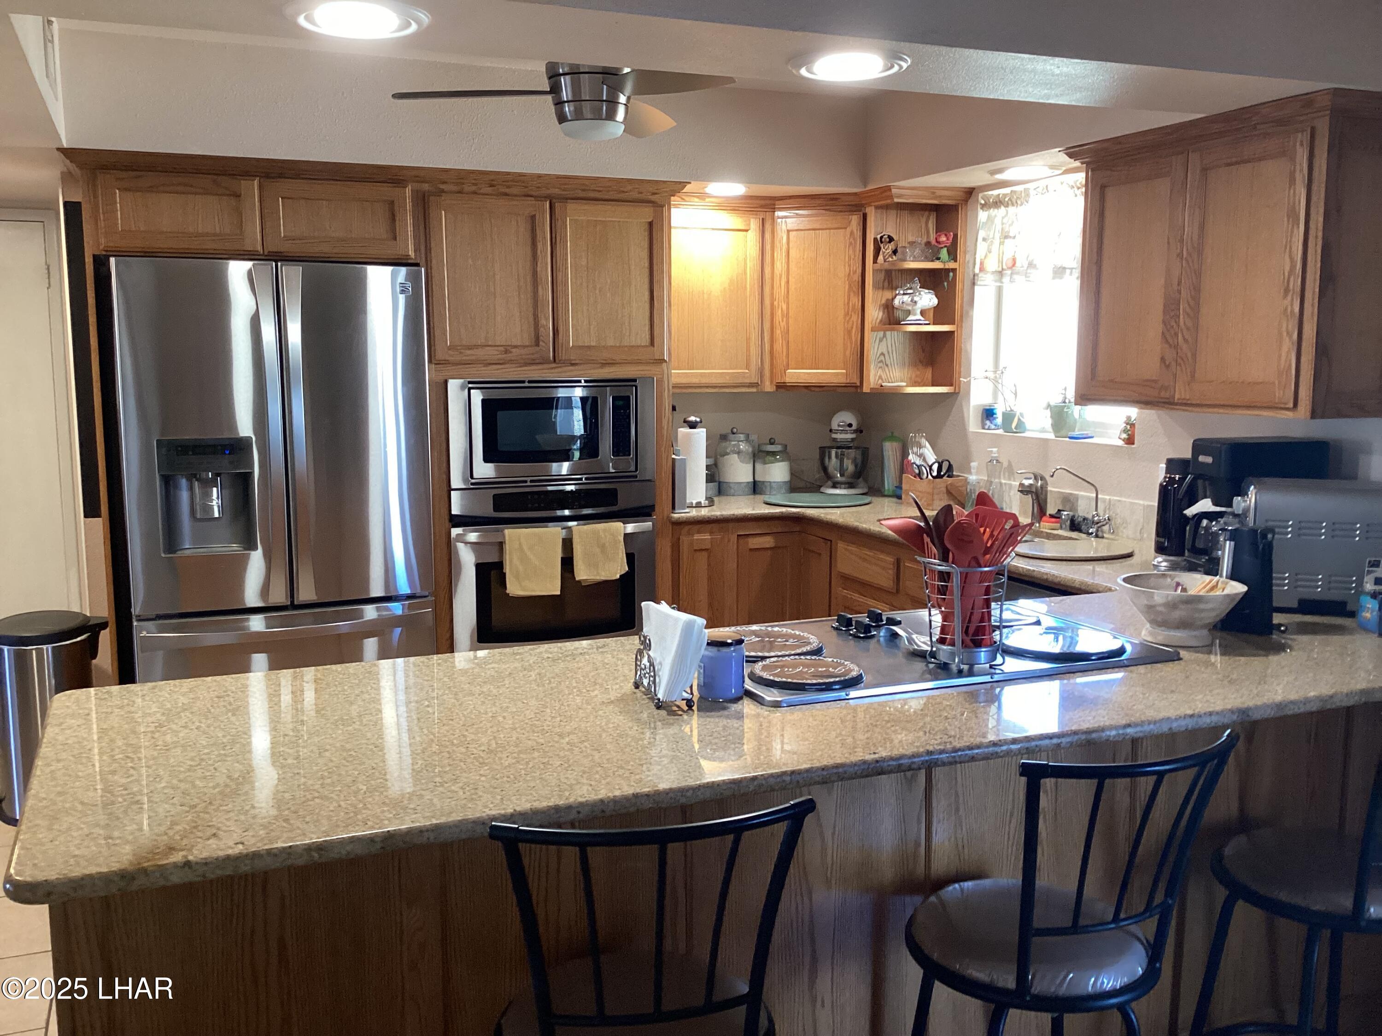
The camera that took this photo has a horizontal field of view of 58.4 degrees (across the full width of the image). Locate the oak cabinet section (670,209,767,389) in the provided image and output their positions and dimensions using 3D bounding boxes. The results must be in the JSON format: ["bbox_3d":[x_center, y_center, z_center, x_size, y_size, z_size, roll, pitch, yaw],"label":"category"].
[{"bbox_3d":[0.020,-0.890,5.095,0.553,0.730,0.326,-3,8,-22],"label":"oak cabinet section"}]

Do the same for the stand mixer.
[{"bbox_3d":[0.676,-0.298,5.385,0.225,0.352,0.350,1,8,9],"label":"stand mixer"}]

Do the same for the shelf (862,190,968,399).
[{"bbox_3d":[0.865,-0.865,4.774,0.360,0.755,0.200,1,8,9],"label":"shelf"}]

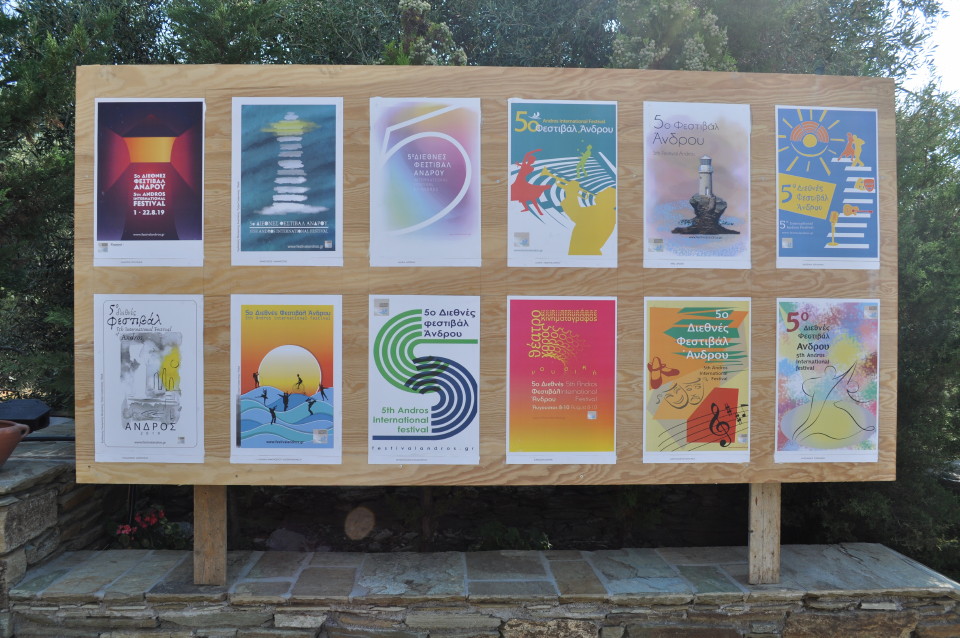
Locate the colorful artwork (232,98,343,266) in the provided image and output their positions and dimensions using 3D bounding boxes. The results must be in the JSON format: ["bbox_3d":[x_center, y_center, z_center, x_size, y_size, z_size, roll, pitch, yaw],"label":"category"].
[{"bbox_3d":[-0.571,-0.408,2.369,0.327,0.500,0.008,0,0,-2],"label":"colorful artwork"}]

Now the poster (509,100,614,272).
[{"bbox_3d":[0.248,-0.408,2.400,0.327,0.500,0.008,0,0,-2],"label":"poster"}]

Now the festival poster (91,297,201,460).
[{"bbox_3d":[-0.974,0.175,2.349,0.327,0.500,0.008,0,0,-2],"label":"festival poster"}]

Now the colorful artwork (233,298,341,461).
[{"bbox_3d":[-0.574,0.177,2.364,0.327,0.500,0.008,0,0,-2],"label":"colorful artwork"}]

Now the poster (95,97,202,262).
[{"bbox_3d":[-0.975,-0.404,2.354,0.327,0.500,0.008,0,0,-2],"label":"poster"}]

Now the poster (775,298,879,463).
[{"bbox_3d":[1.056,0.186,2.426,0.327,0.500,0.008,1,0,-2],"label":"poster"}]

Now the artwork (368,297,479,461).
[{"bbox_3d":[-0.166,0.181,2.380,0.327,0.500,0.008,0,0,-2],"label":"artwork"}]

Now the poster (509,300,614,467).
[{"bbox_3d":[0.246,0.183,2.395,0.327,0.500,0.008,1,0,-2],"label":"poster"}]

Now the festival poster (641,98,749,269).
[{"bbox_3d":[0.657,-0.404,2.415,0.327,0.500,0.008,0,0,-2],"label":"festival poster"}]

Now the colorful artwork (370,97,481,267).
[{"bbox_3d":[-0.162,-0.409,2.384,0.327,0.500,0.008,0,0,-2],"label":"colorful artwork"}]

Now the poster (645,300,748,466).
[{"bbox_3d":[0.656,0.184,2.411,0.327,0.500,0.008,0,0,-2],"label":"poster"}]

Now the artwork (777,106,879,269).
[{"bbox_3d":[1.059,-0.401,2.430,0.327,0.500,0.008,0,0,-2],"label":"artwork"}]

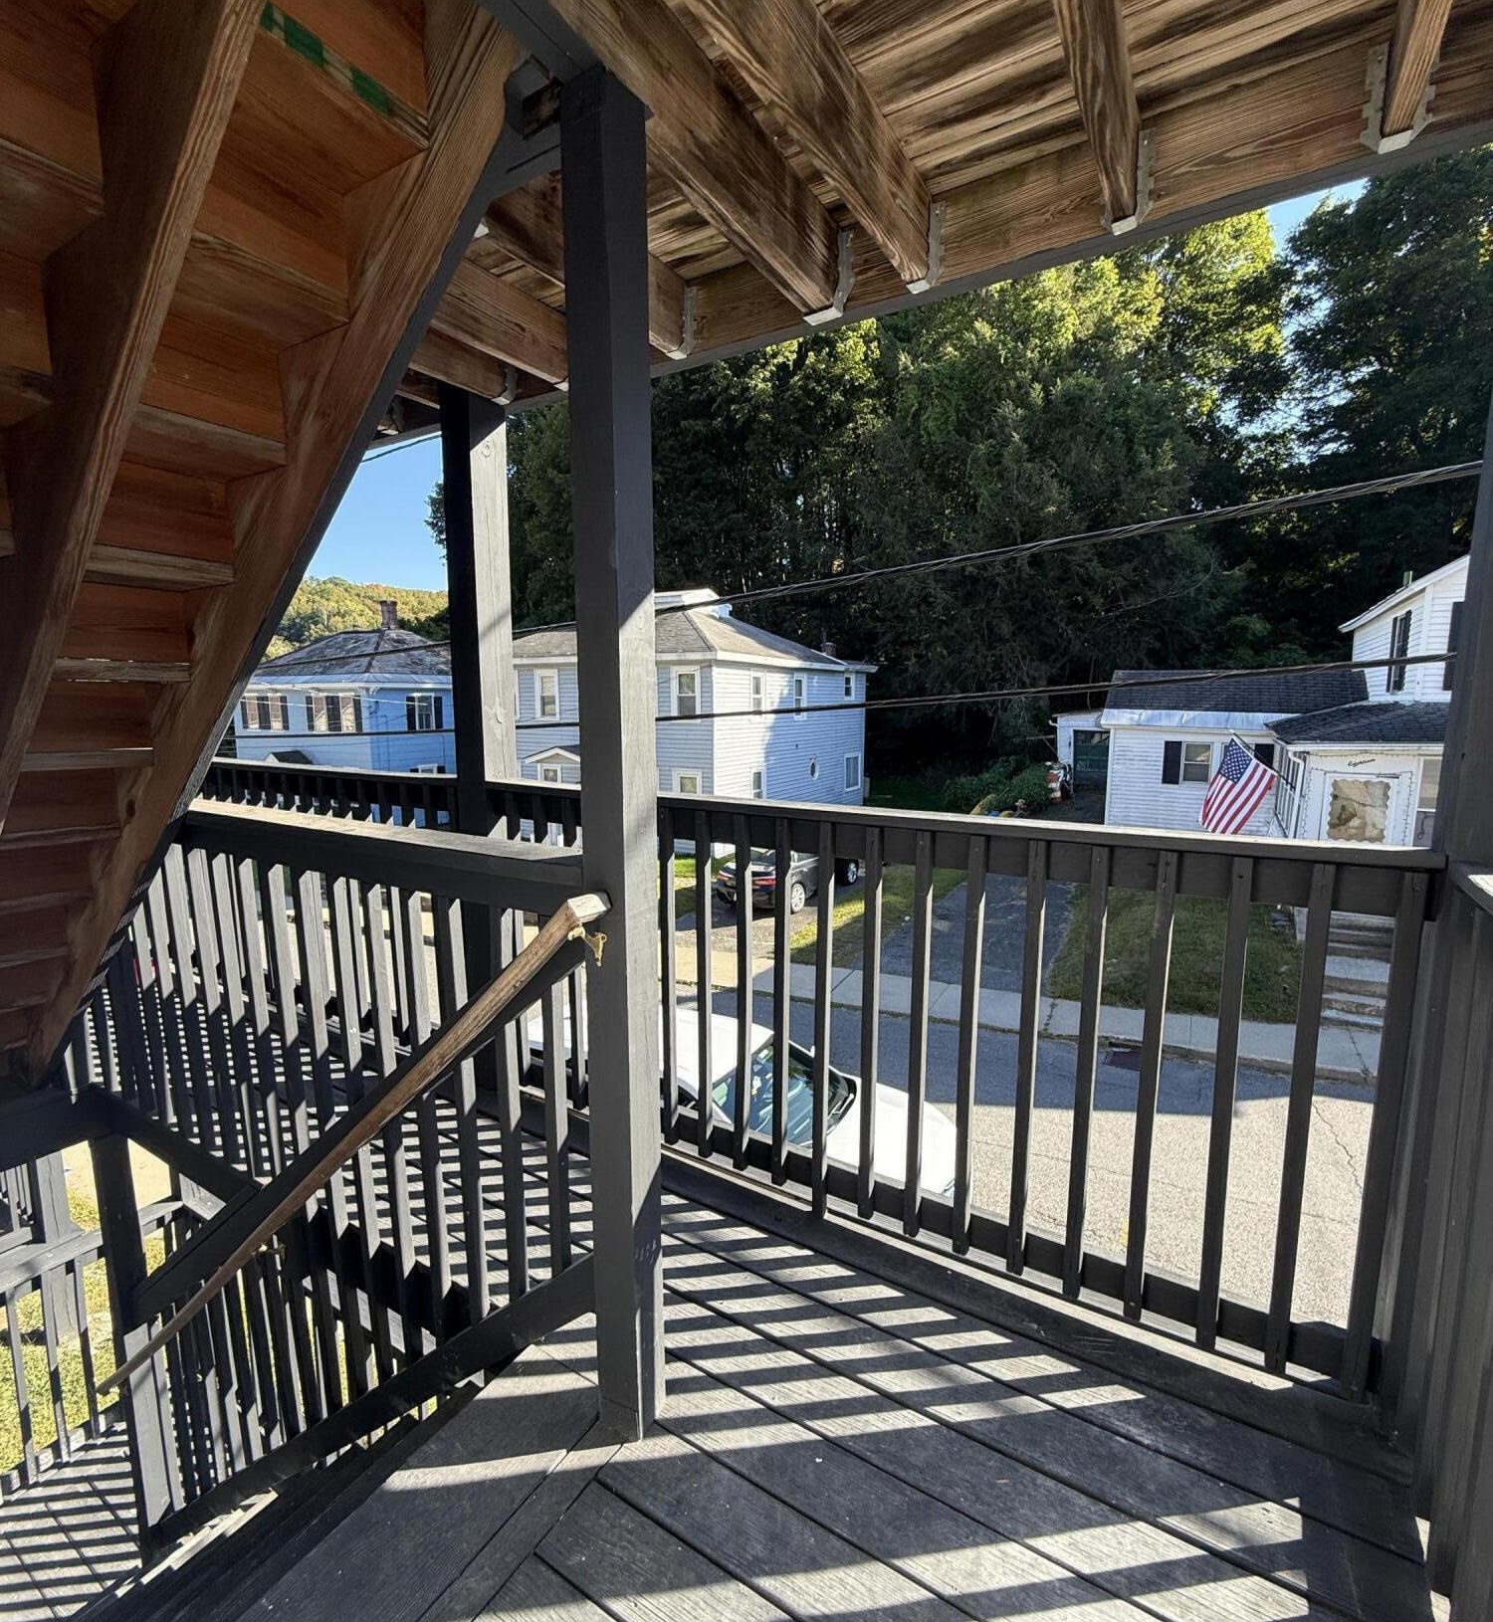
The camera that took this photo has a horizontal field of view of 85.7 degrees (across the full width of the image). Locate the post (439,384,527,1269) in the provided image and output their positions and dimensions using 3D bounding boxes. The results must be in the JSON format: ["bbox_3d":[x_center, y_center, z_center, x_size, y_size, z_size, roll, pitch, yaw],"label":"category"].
[{"bbox_3d":[-0.880,-0.096,2.751,0.140,2.440,0.140,5,9,32],"label":"post"}]

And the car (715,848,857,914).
[{"bbox_3d":[1.035,1.295,18.936,1.840,1.460,4.850,5,9,31],"label":"car"}]

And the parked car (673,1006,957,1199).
[{"bbox_3d":[-0.279,2.863,7.207,4.350,1.600,1.800,4,9,26],"label":"parked car"}]

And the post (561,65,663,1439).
[{"bbox_3d":[-0.219,0.025,1.407,0.090,2.300,0.090,5,9,32],"label":"post"}]

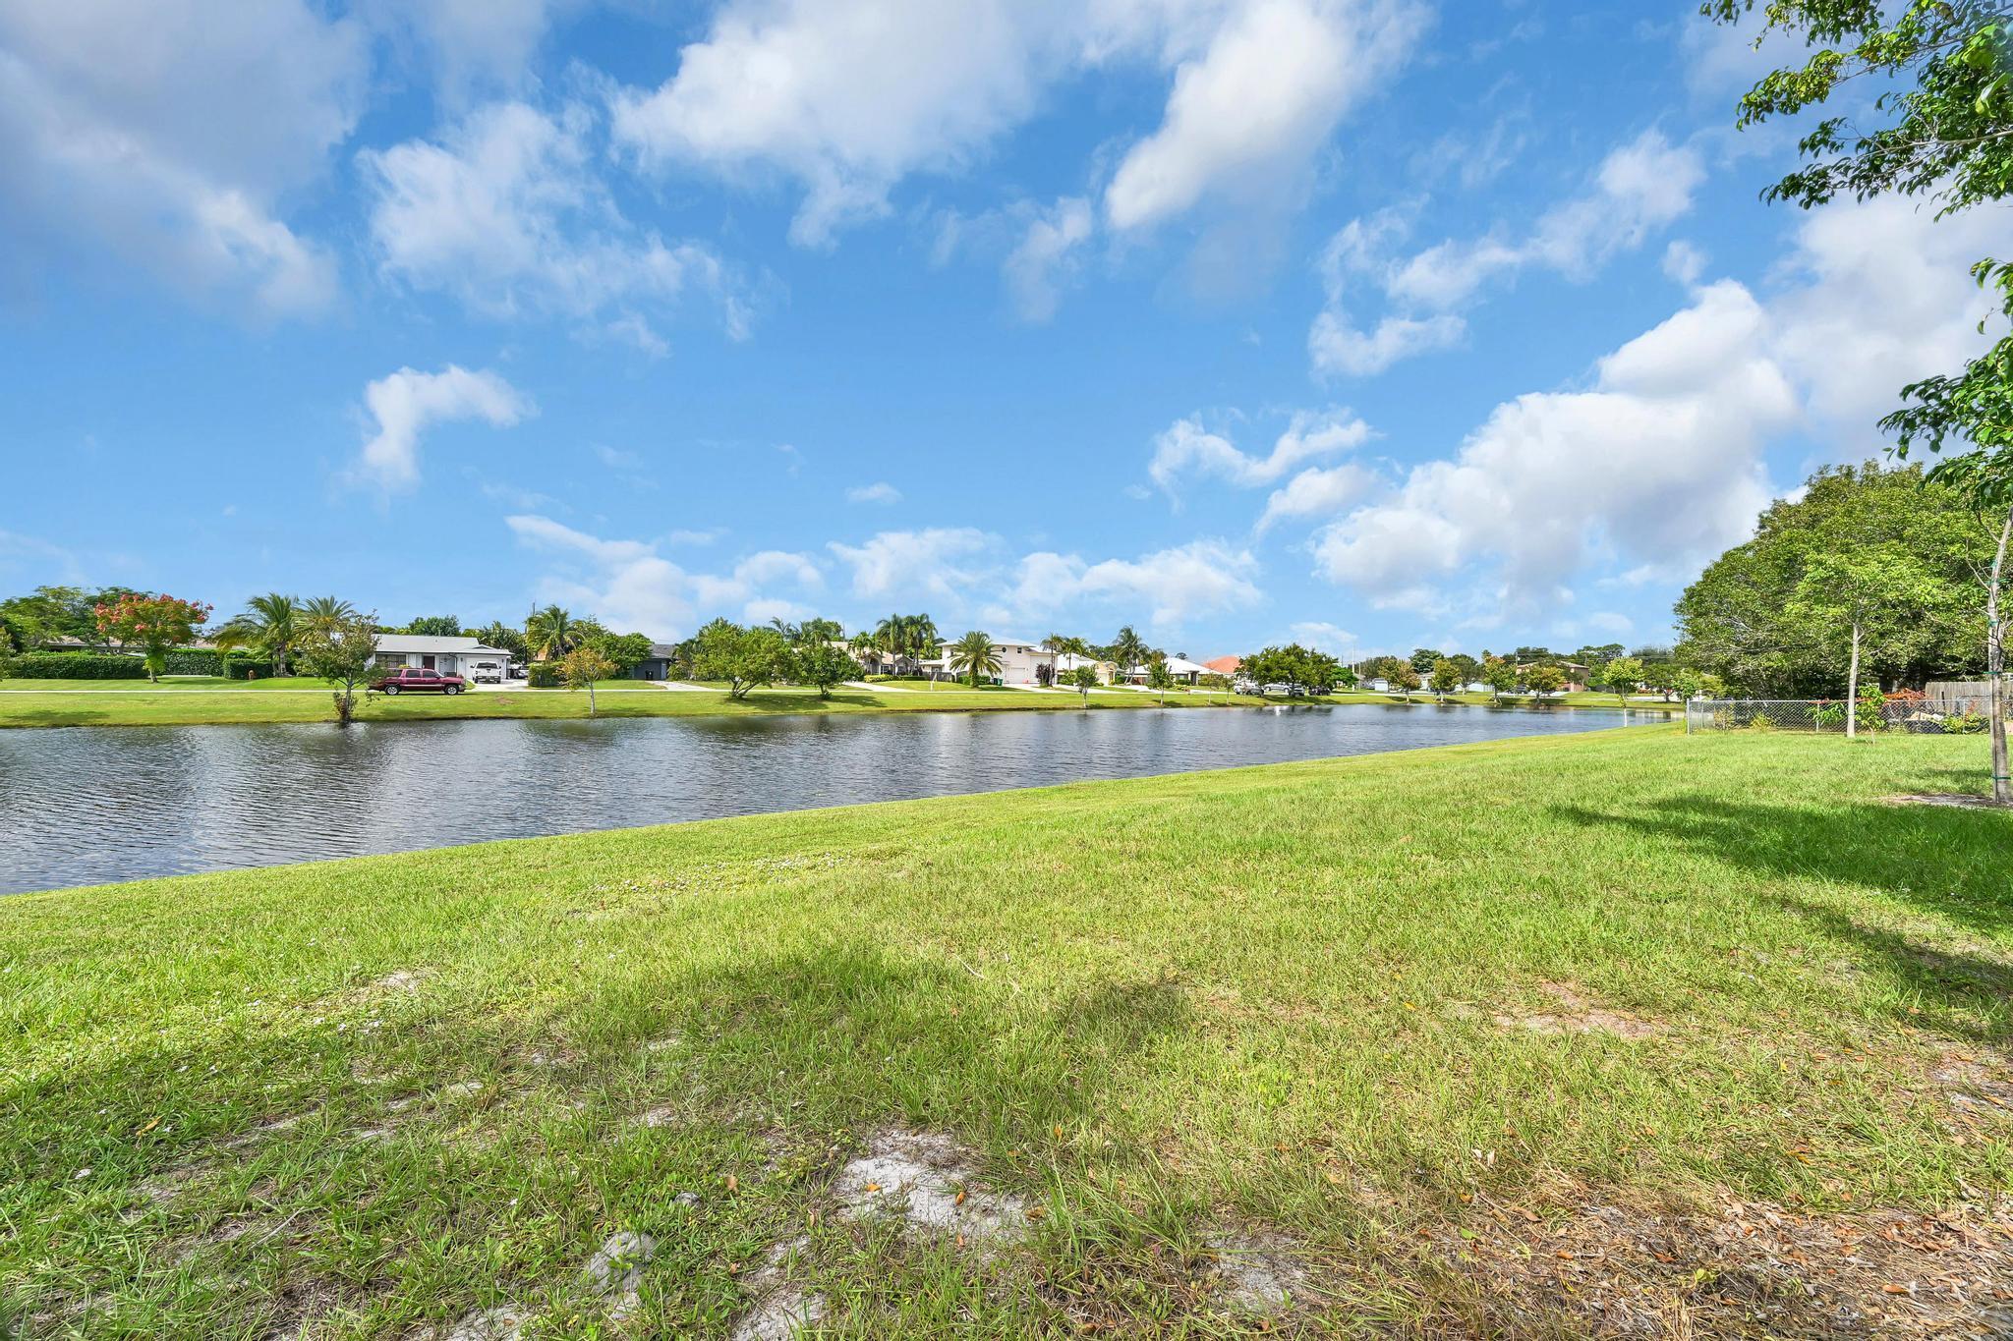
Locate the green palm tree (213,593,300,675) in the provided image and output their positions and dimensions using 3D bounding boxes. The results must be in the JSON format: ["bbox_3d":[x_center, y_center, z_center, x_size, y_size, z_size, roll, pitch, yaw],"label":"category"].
[{"bbox_3d":[-63.060,-3.050,66.000,7.000,7.160,6.800,1,-2,-35],"label":"green palm tree"}]

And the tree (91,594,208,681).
[{"bbox_3d":[-62.734,-2.369,57.500,5.900,6.590,5.900,-1,-2,42],"label":"tree"}]

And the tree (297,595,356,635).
[{"bbox_3d":[-53.889,-2.679,62.000,4.400,6.600,4.400,1,-2,-38],"label":"tree"}]

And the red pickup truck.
[{"bbox_3d":[-40.853,0.756,54.500,5.630,1.880,2.020,1,-2,-38],"label":"red pickup truck"}]

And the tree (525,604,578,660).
[{"bbox_3d":[-45.504,-2.722,78.500,4.800,7.810,4.800,1,-1,-30],"label":"tree"}]

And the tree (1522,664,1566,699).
[{"bbox_3d":[68.620,1.610,100.000,5.630,4.820,5.630,1,-2,-35],"label":"tree"}]

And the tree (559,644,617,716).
[{"bbox_3d":[-28.385,0.666,53.000,3.600,4.950,3.600,1,-2,-38],"label":"tree"}]

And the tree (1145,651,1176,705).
[{"bbox_3d":[17.528,0.894,89.000,3.400,6.080,3.400,0,-2,0],"label":"tree"}]

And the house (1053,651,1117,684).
[{"bbox_3d":[10.978,-0.173,115.000,12.500,4.970,11.000,1,-2,-38],"label":"house"}]

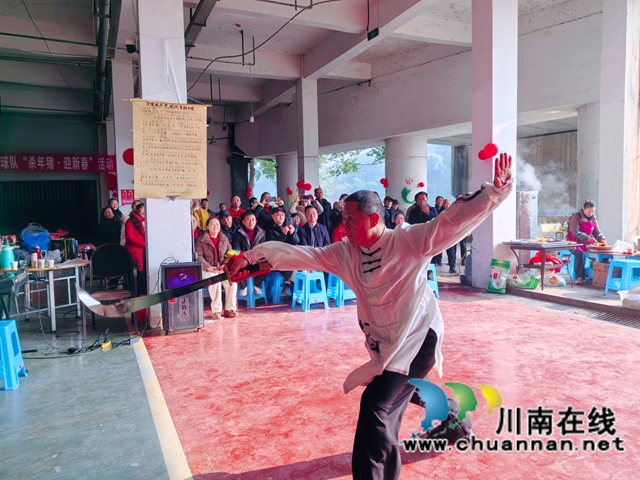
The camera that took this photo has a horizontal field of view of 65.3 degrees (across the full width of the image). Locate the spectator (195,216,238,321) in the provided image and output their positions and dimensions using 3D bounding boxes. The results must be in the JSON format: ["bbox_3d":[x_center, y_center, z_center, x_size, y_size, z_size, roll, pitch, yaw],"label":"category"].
[{"bbox_3d":[-1.355,0.335,6.600,0.540,1.250,0.750,-1,3,-9],"label":"spectator"}]

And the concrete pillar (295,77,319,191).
[{"bbox_3d":[-0.378,-2.202,15.100,0.500,5.300,0.500,-2,4,-24],"label":"concrete pillar"}]

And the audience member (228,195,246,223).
[{"bbox_3d":[-1.587,-0.036,9.600,0.480,1.650,0.330,-2,3,-12],"label":"audience member"}]

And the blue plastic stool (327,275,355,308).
[{"bbox_3d":[0.344,0.663,7.000,0.350,0.495,0.350,-3,4,-30],"label":"blue plastic stool"}]

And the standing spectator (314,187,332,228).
[{"bbox_3d":[0.018,-0.096,9.010,0.500,1.670,0.330,-2,3,-8],"label":"standing spectator"}]

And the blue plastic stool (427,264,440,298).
[{"bbox_3d":[1.504,0.588,7.220,0.350,0.465,0.340,-3,4,-24],"label":"blue plastic stool"}]

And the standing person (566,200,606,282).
[{"bbox_3d":[4.271,0.039,8.000,0.500,1.340,0.420,-3,4,-30],"label":"standing person"}]

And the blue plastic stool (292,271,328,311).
[{"bbox_3d":[-0.129,0.682,6.800,0.350,0.495,0.350,-3,4,-30],"label":"blue plastic stool"}]

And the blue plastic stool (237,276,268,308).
[{"bbox_3d":[-0.957,0.679,7.080,0.350,0.495,0.350,-3,4,-37],"label":"blue plastic stool"}]

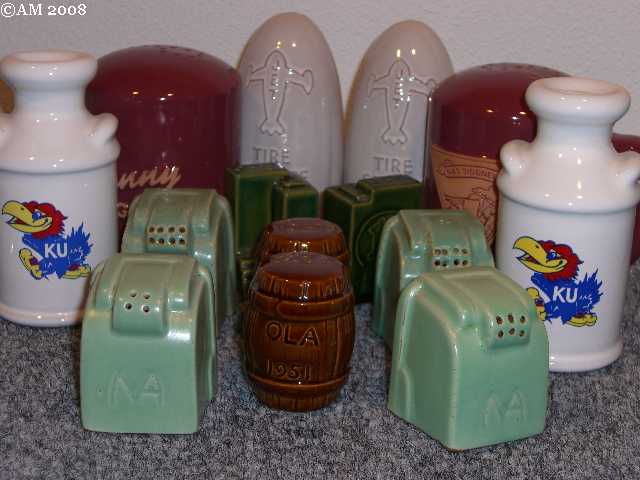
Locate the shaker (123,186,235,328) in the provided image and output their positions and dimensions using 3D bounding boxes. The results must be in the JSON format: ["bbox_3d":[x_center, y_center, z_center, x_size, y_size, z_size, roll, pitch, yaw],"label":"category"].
[{"bbox_3d":[-0.065,0.008,0.573,0.043,0.061,0.046,3,17,4],"label":"shaker"}]

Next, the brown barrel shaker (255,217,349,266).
[{"bbox_3d":[-0.008,0.023,0.539,0.045,0.058,0.045,5,18,8],"label":"brown barrel shaker"}]

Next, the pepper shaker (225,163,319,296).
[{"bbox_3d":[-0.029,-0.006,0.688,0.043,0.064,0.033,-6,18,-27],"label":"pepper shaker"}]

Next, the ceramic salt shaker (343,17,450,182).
[{"bbox_3d":[0.049,-0.065,0.711,0.066,0.126,0.066,6,18,12],"label":"ceramic salt shaker"}]

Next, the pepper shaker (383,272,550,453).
[{"bbox_3d":[0.059,0.042,0.479,0.043,0.061,0.046,-7,20,-27],"label":"pepper shaker"}]

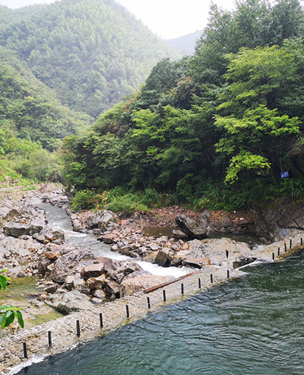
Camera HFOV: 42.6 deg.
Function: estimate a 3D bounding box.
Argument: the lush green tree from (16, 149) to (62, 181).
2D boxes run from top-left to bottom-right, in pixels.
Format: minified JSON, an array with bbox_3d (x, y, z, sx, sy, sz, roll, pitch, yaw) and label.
[{"bbox_3d":[-22.700,-4.400,78.000,8.400,6.900,7.600,-1,3,-16],"label":"lush green tree"}]

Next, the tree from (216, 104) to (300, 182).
[{"bbox_3d":[11.469,-4.523,42.000,8.600,8.800,7.500,1,3,15],"label":"tree"}]

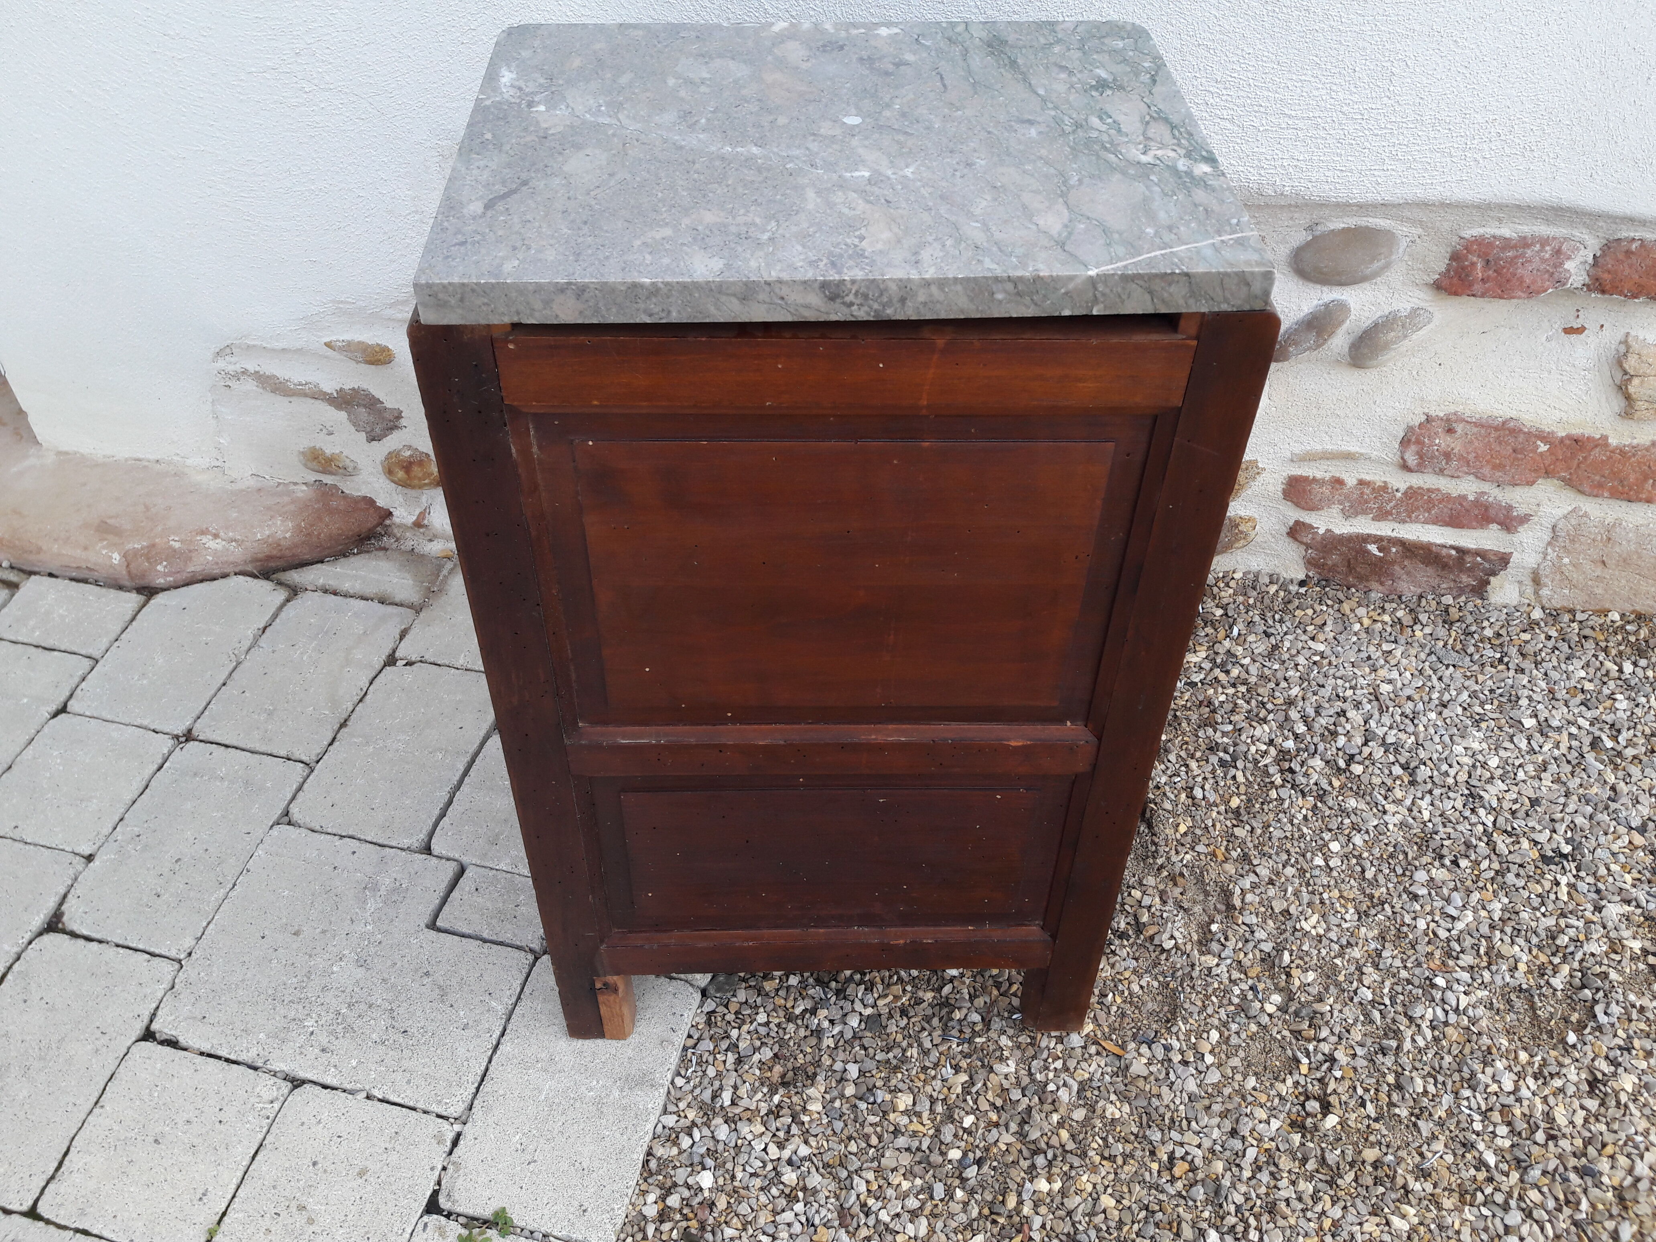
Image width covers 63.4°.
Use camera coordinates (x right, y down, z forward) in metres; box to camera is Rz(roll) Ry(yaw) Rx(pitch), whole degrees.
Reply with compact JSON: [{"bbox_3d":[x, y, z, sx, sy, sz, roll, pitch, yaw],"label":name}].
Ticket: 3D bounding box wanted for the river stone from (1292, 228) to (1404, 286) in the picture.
[{"bbox_3d":[0.543,-0.386,1.401,0.111,0.071,0.052,6,44,5],"label":"river stone"}]

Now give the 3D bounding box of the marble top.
[{"bbox_3d":[0.005,-0.291,0.825,0.448,0.024,0.350,-1,44,-2],"label":"marble top"}]

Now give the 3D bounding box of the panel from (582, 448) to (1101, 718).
[{"bbox_3d":[0.008,-0.024,0.879,0.321,0.242,0.016,-1,44,-2],"label":"panel"}]

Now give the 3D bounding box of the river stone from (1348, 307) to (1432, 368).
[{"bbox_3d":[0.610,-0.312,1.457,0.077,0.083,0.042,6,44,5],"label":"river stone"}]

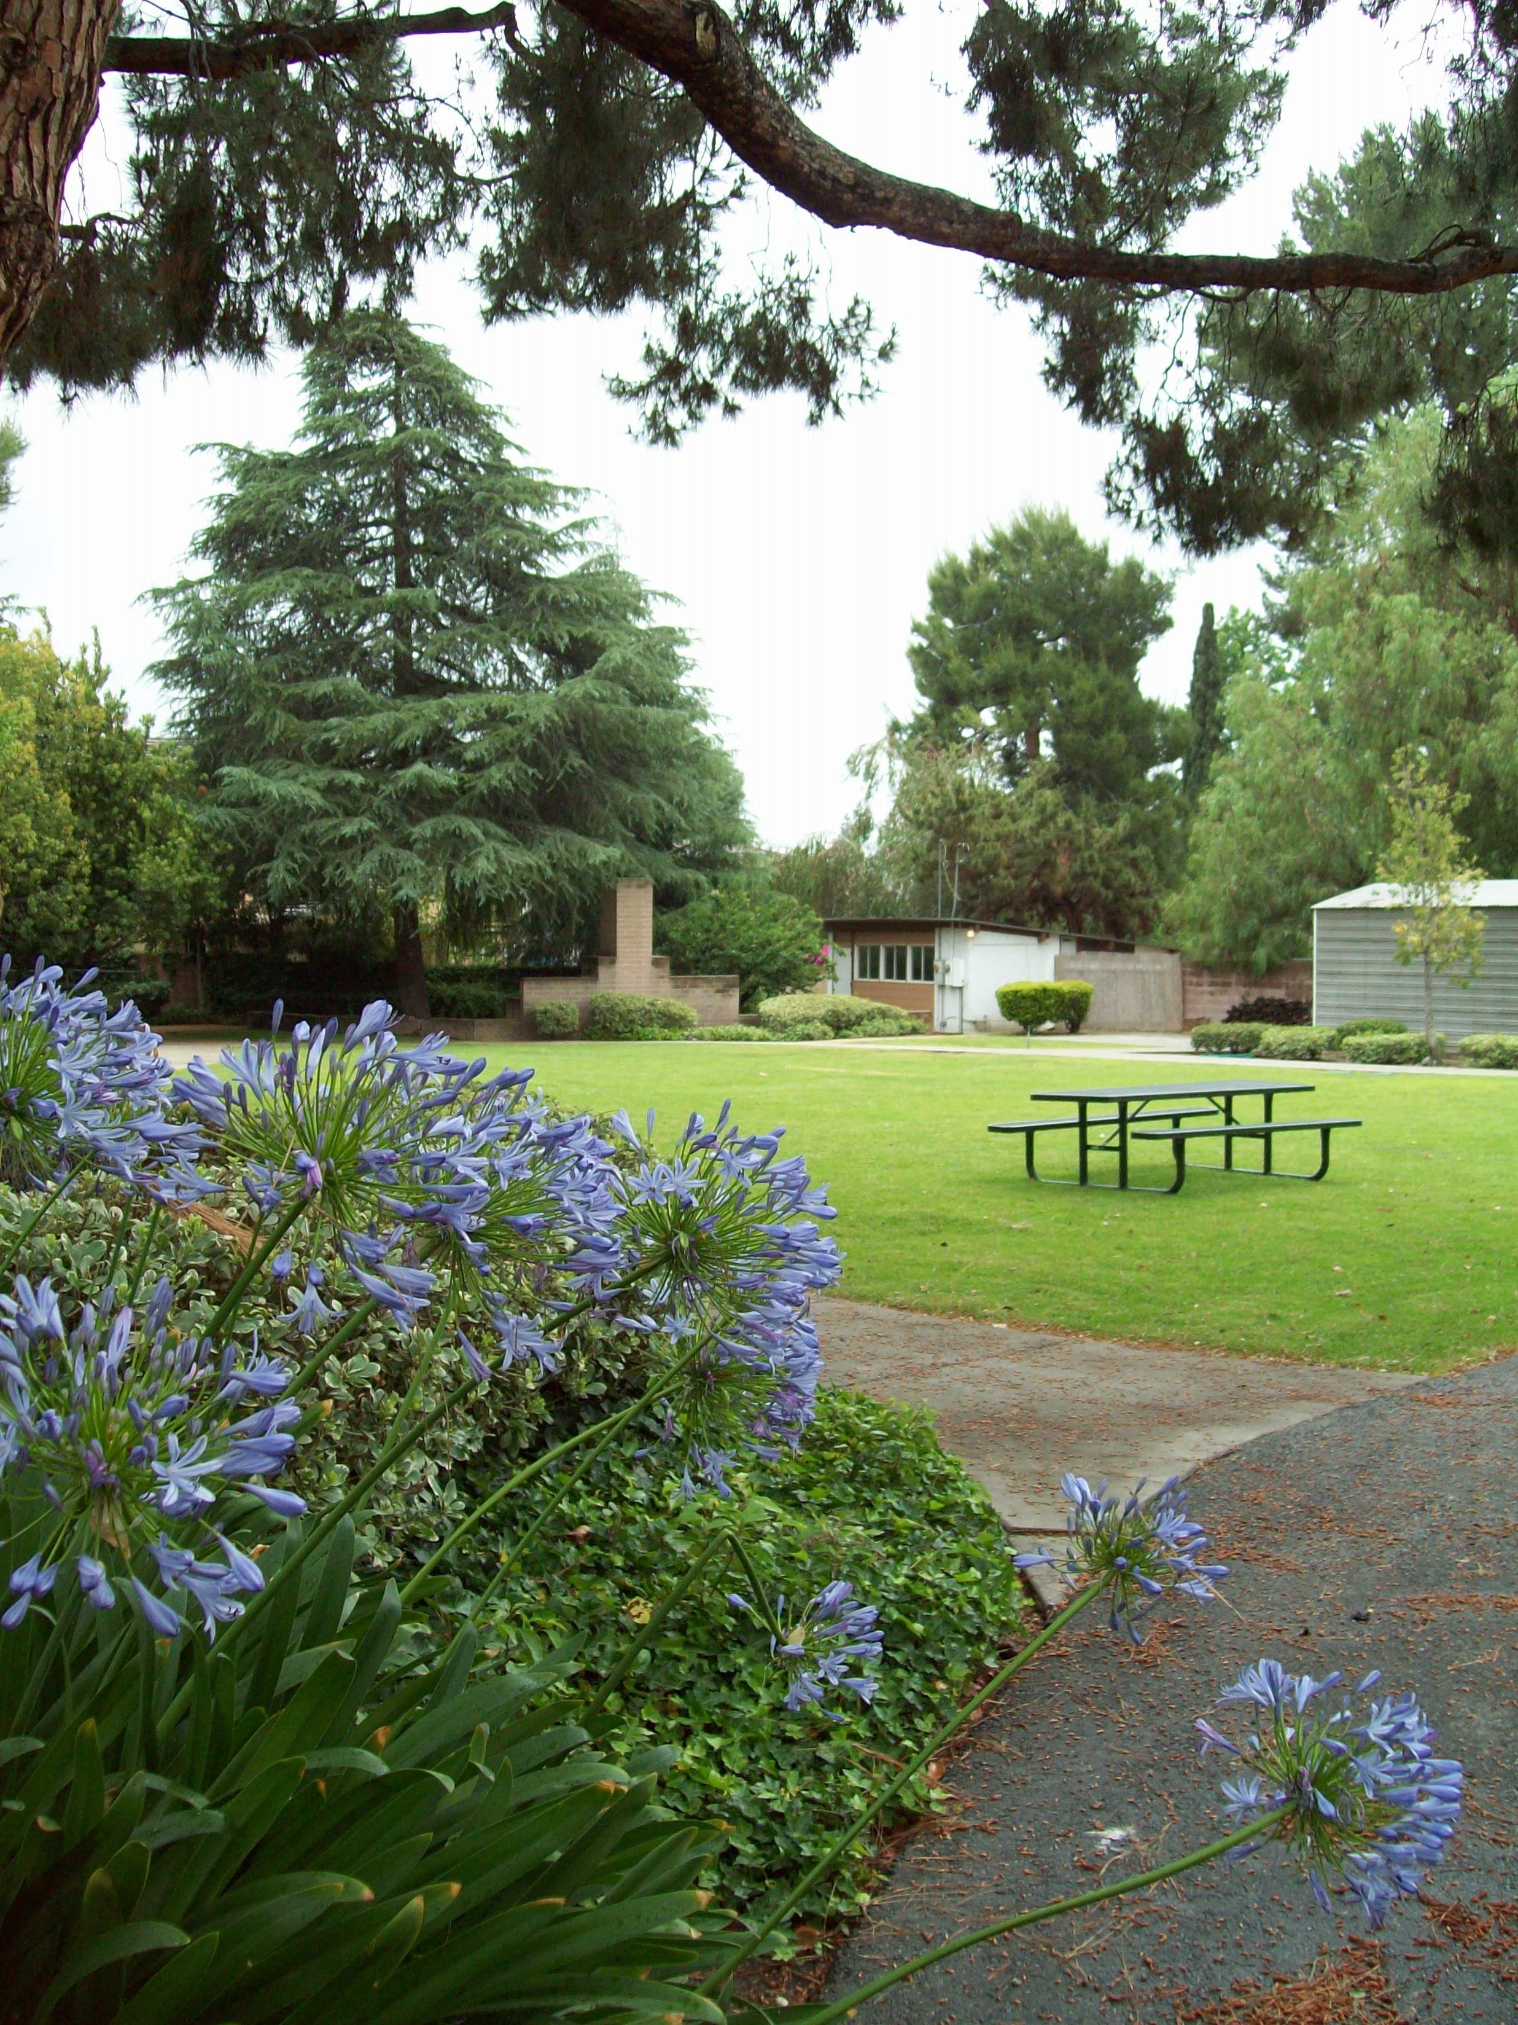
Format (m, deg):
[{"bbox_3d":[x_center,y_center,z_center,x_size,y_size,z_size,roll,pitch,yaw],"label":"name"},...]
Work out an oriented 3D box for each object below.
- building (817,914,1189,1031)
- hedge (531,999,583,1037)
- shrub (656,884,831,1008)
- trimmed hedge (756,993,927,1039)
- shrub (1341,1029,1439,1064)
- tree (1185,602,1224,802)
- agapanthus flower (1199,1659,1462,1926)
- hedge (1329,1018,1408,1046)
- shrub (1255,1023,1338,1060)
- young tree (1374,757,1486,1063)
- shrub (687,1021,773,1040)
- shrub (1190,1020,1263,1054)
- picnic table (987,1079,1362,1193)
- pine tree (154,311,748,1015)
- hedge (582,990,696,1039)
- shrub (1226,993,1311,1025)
[{"bbox_3d":[5.837,-0.903,51.879,6.156,2.642,6.771,0,2,-27],"label":"building"},{"bbox_3d":[-4.302,0.107,44.589,1.072,0.850,1.000,0,1,-6],"label":"hedge"},{"bbox_3d":[-0.357,-1.352,50.000,4.100,3.418,3.800,0,2,0],"label":"shrub"},{"bbox_3d":[1.826,0.062,47.200,3.700,1.011,2.000,0,2,0],"label":"trimmed hedge"},{"bbox_3d":[10.774,0.593,35.900,1.650,0.566,1.200,1,2,17],"label":"shrub"},{"bbox_3d":[14.354,-6.629,68.000,1.700,13.253,1.700,0,2,12],"label":"tree"},{"bbox_3d":[0.557,0.759,2.050,0.250,0.255,0.255,-21,0,0],"label":"agapanthus flower"},{"bbox_3d":[11.456,0.437,39.492,1.454,0.667,1.000,1,2,16],"label":"hedge"},{"bbox_3d":[9.503,0.498,37.192,1.481,0.634,1.100,1,1,14],"label":"shrub"},{"bbox_3d":[11.430,-1.829,35.800,1.850,5.298,1.800,1,2,18],"label":"young tree"},{"bbox_3d":[-0.607,0.379,43.795,1.777,0.397,0.900,0,1,-1],"label":"shrub"},{"bbox_3d":[8.813,0.477,39.700,1.350,0.596,1.100,1,2,13],"label":"shrub"},{"bbox_3d":[3.273,0.956,16.391,2.600,0.725,1.630,-1,2,-43],"label":"picnic table"},{"bbox_3d":[-7.265,-8.071,49.786,14.000,16.895,14.000,0,1,-8],"label":"pine tree"},{"bbox_3d":[-2.658,0.045,47.500,2.450,1.053,1.700,0,2,0],"label":"hedge"},{"bbox_3d":[11.408,0.035,46.800,2.200,0.949,1.300,1,2,14],"label":"shrub"}]

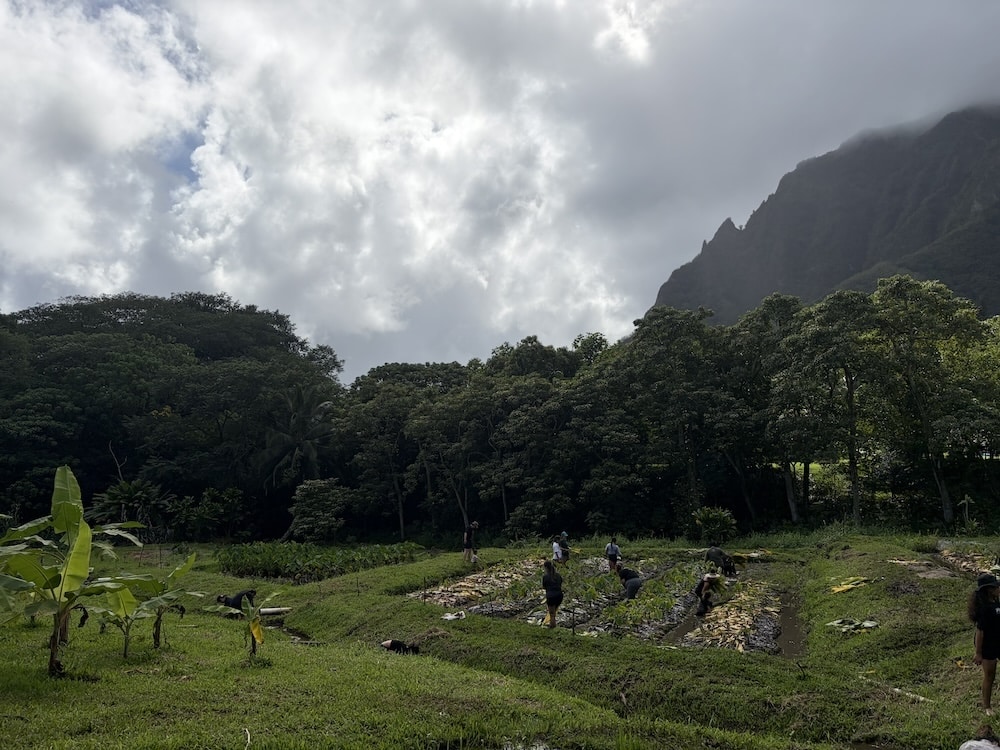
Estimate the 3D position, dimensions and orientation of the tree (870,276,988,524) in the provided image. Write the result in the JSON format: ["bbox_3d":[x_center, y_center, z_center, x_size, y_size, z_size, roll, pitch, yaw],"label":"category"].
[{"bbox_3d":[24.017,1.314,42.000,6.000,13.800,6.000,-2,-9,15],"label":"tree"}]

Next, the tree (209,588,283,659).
[{"bbox_3d":[-4.626,4.500,13.600,1.250,1.150,1.100,1,-9,-8],"label":"tree"}]

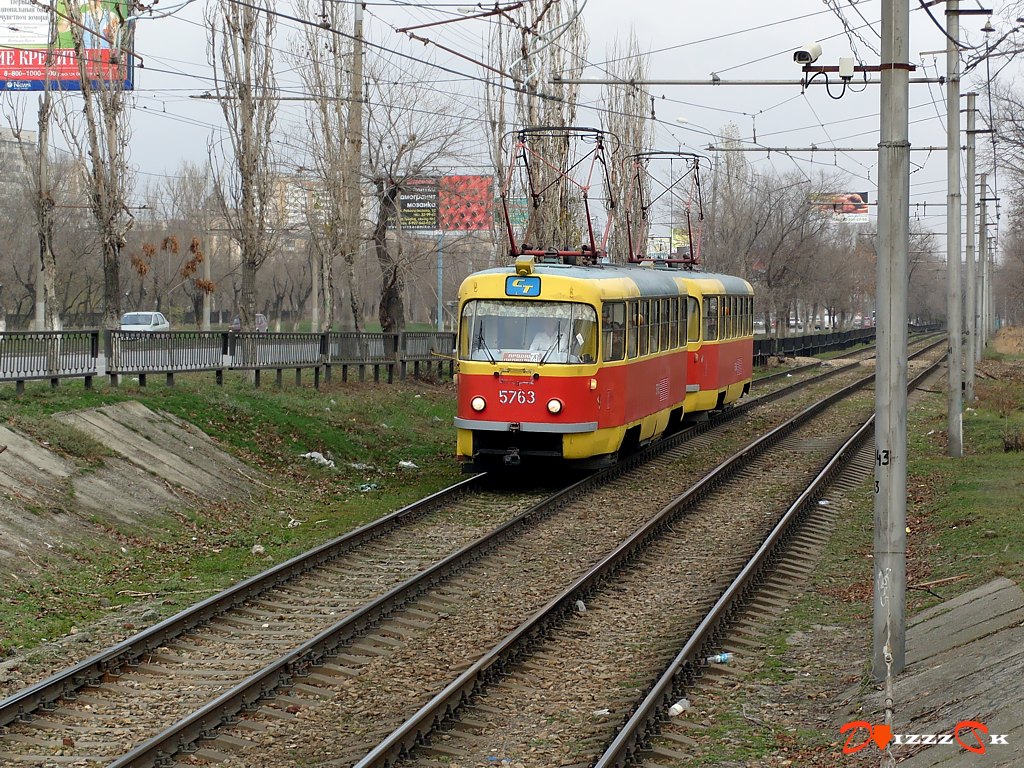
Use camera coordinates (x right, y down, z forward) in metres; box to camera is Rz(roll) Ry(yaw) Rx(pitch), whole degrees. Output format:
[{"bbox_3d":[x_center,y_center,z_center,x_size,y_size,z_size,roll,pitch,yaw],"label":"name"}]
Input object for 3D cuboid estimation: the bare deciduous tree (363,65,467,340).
[{"bbox_3d":[-2.443,-4.201,65.000,2.800,8.100,2.700,1,1,11],"label":"bare deciduous tree"}]

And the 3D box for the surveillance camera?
[{"bbox_3d":[2.374,-2.655,20.200,0.140,0.118,0.350,1,14,22],"label":"surveillance camera"}]

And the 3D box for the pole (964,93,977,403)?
[{"bbox_3d":[12.043,-3.583,66.000,0.250,8.150,0.250,1,1,11],"label":"pole"}]

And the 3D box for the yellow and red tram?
[{"bbox_3d":[2.797,-0.659,52.137,2.470,3.120,28.000,1,2,11],"label":"yellow and red tram"}]

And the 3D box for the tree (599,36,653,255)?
[{"bbox_3d":[4.463,-7.249,98.000,2.100,12.800,2.100,1,1,11],"label":"tree"}]

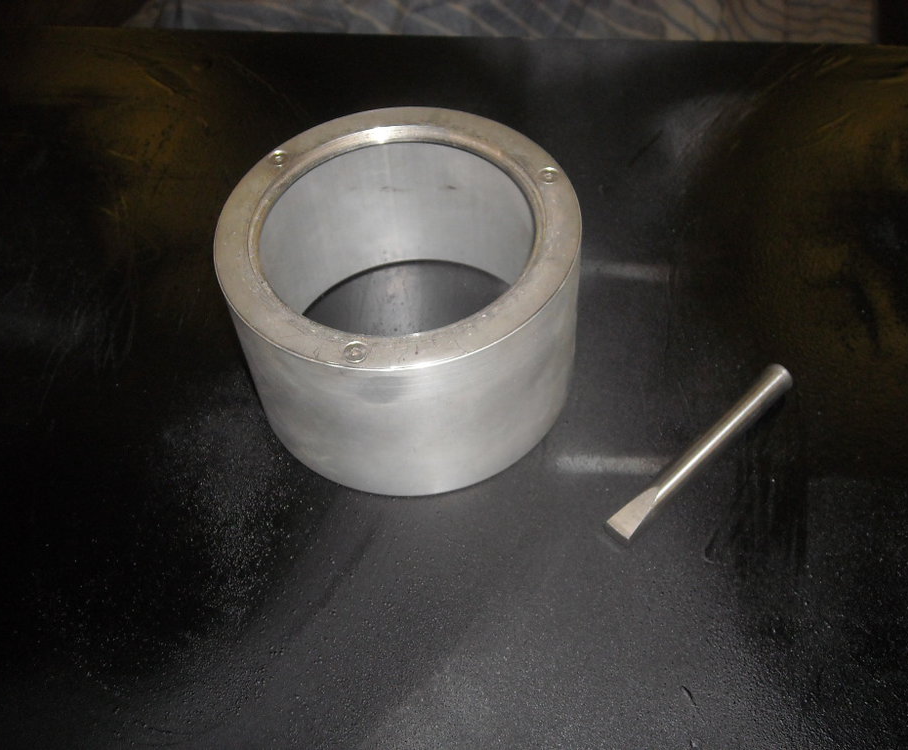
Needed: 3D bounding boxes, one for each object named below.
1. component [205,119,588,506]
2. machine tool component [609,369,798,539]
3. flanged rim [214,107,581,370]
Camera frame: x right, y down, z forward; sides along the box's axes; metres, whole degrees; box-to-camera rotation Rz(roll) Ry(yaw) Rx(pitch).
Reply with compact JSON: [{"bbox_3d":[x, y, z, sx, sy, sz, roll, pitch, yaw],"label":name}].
[{"bbox_3d":[-0.017,-0.028,0.365,0.122,0.074,0.122,-1,53,2],"label":"component"},{"bbox_3d":[0.089,0.026,0.358,0.093,0.011,0.012,-38,60,-23],"label":"machine tool component"},{"bbox_3d":[-0.018,-0.049,0.337,0.122,0.005,0.122,-3,53,0],"label":"flanged rim"}]

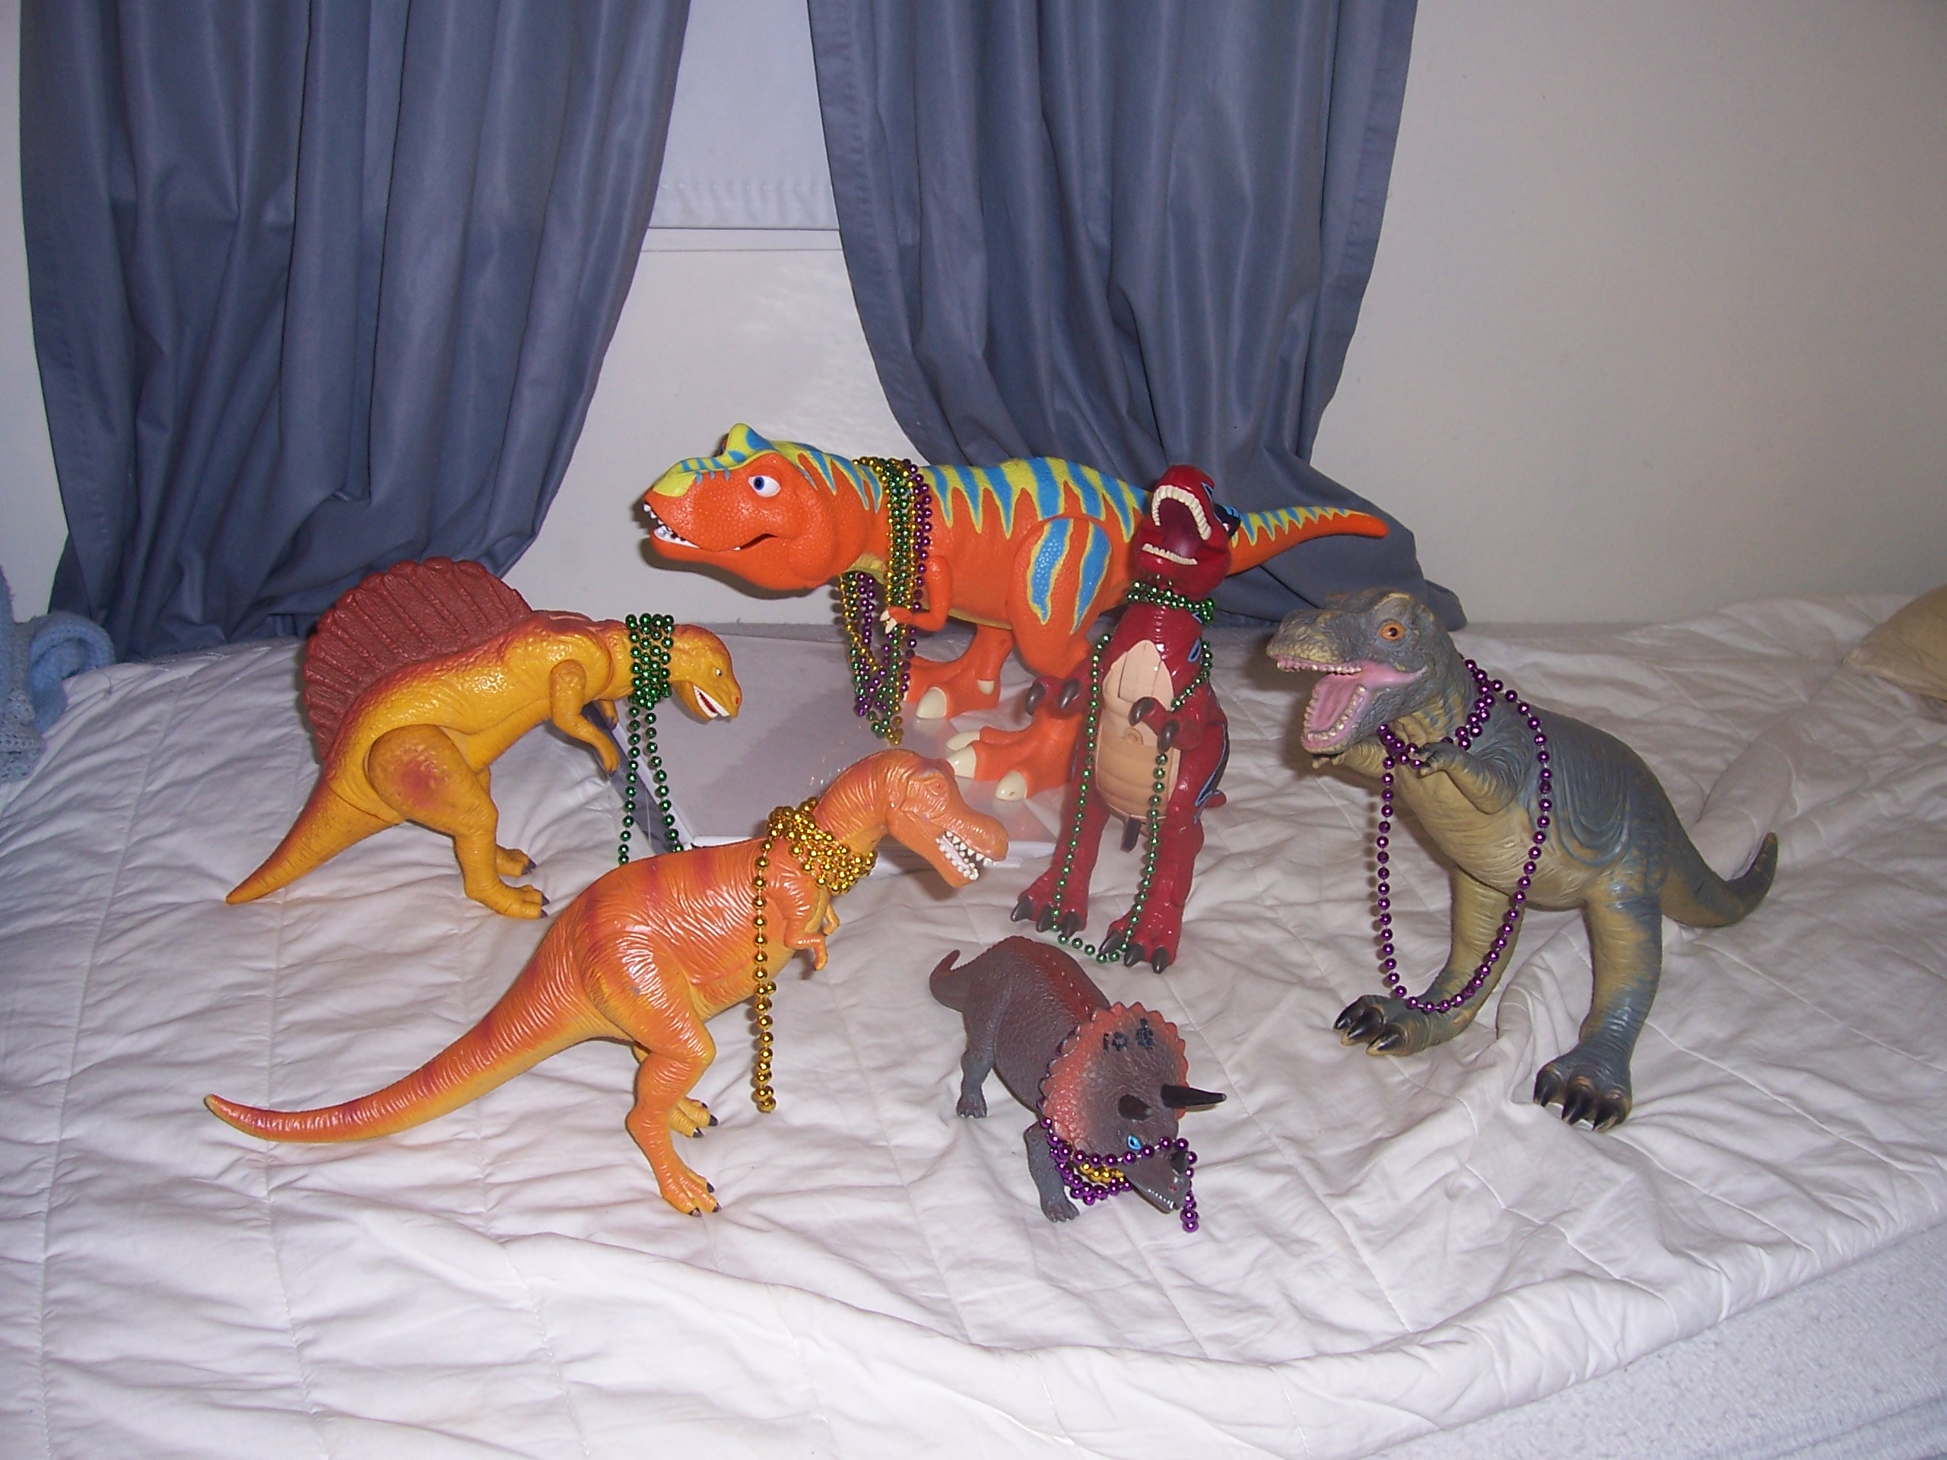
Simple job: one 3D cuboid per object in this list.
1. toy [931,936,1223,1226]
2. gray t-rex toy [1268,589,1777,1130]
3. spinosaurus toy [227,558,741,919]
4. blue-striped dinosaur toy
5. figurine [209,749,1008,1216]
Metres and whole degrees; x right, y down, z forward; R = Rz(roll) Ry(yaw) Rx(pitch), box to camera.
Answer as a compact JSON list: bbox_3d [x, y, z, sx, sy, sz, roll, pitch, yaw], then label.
[{"bbox_3d":[0.041,0.158,0.970,0.100,0.100,0.235,-12,25,-28],"label":"toy"},{"bbox_3d":[0.315,0.046,1.009,0.410,0.278,0.180,-18,28,-37],"label":"gray t-rex toy"},{"bbox_3d":[-0.308,0.003,1.190,0.335,0.225,0.105,-1,22,-3],"label":"spinosaurus toy"},{"bbox_3d":[0.043,-0.102,1.364,0.520,0.250,0.175,-6,22,-14],"label":"blue-striped dinosaur toy"},{"bbox_3d":[-0.188,0.116,0.920,0.410,0.215,0.120,1,22,2],"label":"figurine"}]

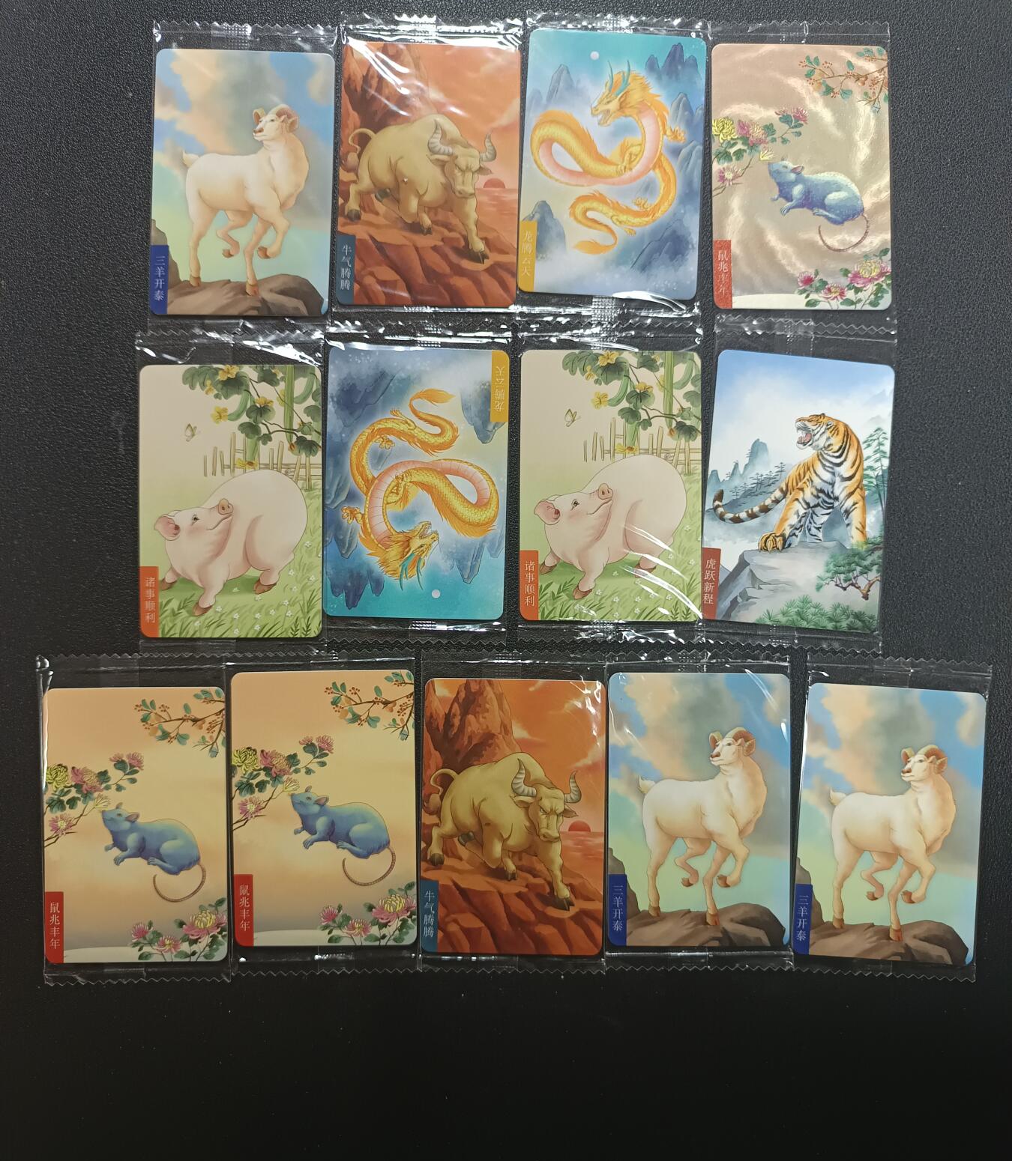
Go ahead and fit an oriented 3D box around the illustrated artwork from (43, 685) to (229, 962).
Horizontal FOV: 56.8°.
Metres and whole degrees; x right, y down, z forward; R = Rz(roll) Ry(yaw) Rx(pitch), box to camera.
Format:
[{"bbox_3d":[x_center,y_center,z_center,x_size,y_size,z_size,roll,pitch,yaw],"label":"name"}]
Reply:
[{"bbox_3d":[-0.120,0.079,0.303,0.059,0.002,0.088,-1,88,0],"label":"illustrated artwork"}]

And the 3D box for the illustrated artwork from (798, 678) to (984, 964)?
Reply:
[{"bbox_3d":[0.125,0.079,0.303,0.058,0.001,0.088,4,89,-1],"label":"illustrated artwork"}]

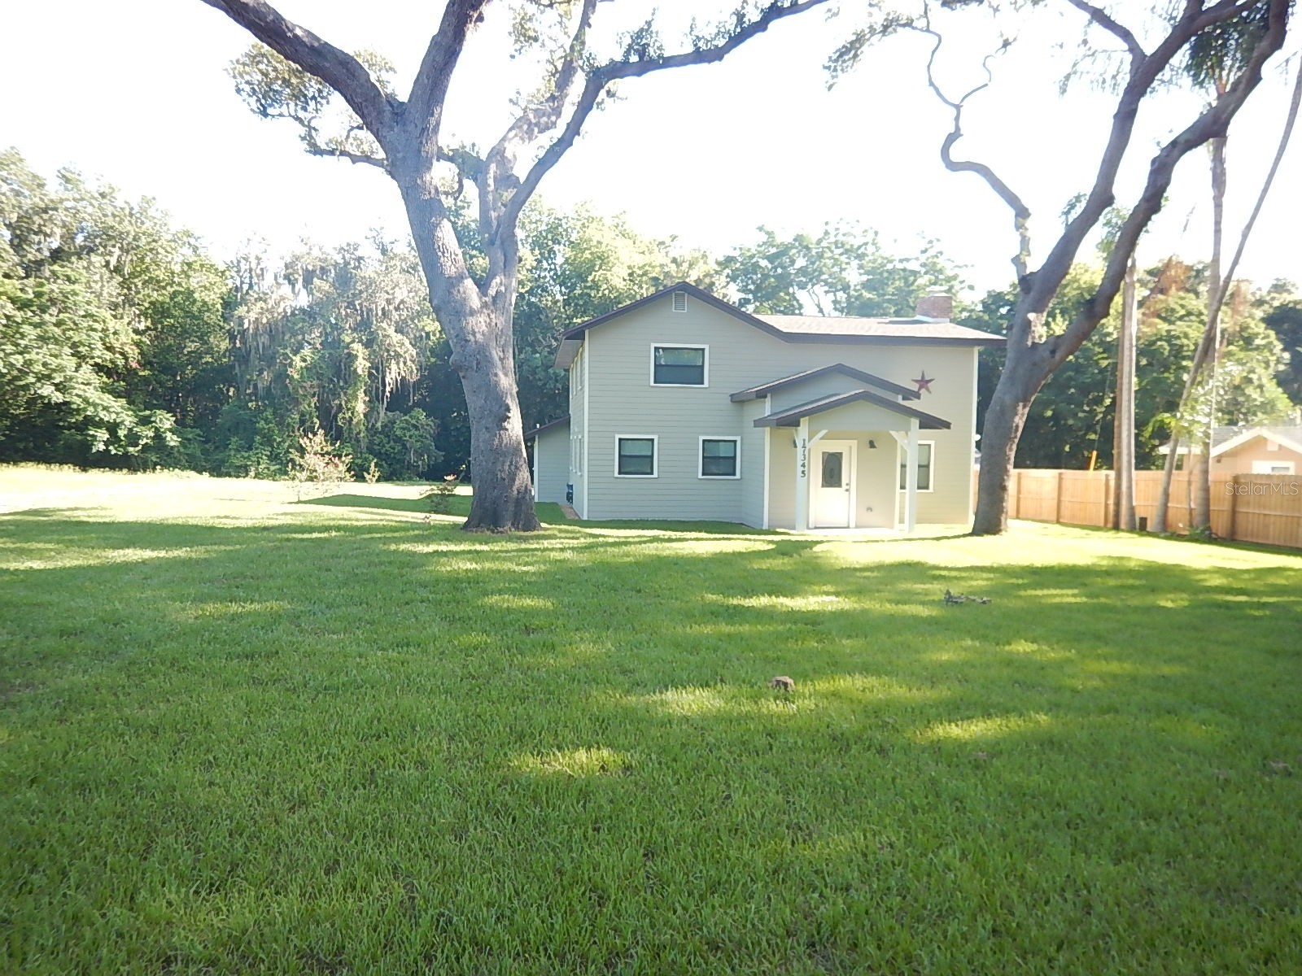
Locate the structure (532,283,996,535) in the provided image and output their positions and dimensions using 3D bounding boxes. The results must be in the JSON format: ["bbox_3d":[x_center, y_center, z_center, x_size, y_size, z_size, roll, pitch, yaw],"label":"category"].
[{"bbox_3d":[3.003,-2.637,27.852,13.500,6.720,13.200,0,2,-8],"label":"structure"}]

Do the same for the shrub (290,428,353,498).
[{"bbox_3d":[-11.465,-0.798,31.448,2.200,2.450,2.100,0,2,-8],"label":"shrub"}]

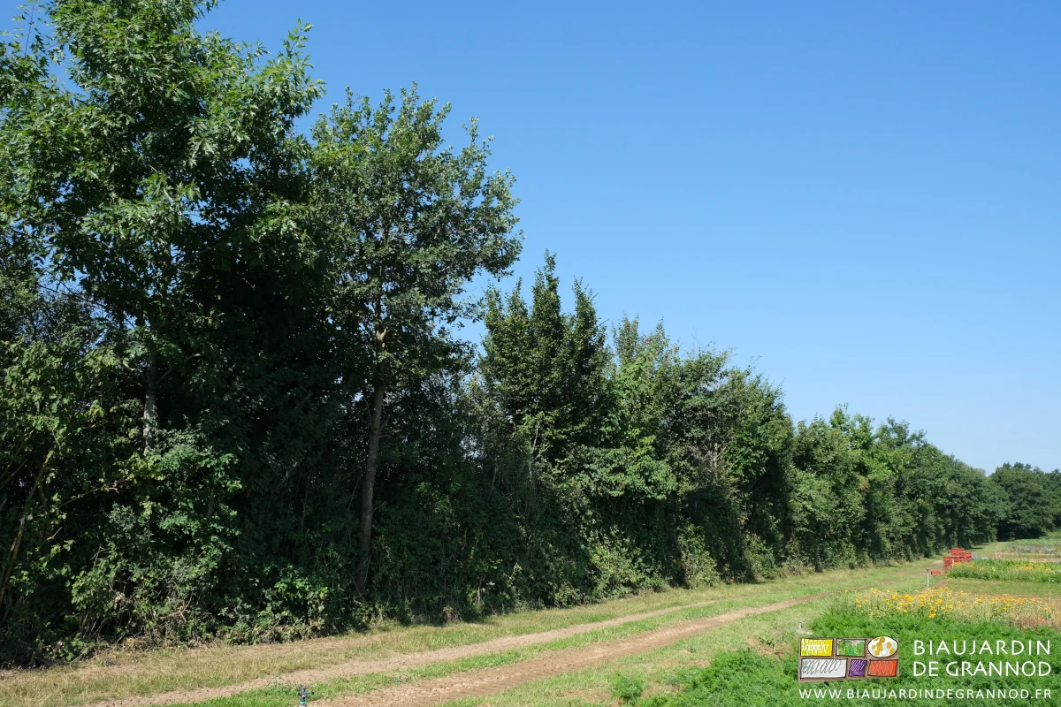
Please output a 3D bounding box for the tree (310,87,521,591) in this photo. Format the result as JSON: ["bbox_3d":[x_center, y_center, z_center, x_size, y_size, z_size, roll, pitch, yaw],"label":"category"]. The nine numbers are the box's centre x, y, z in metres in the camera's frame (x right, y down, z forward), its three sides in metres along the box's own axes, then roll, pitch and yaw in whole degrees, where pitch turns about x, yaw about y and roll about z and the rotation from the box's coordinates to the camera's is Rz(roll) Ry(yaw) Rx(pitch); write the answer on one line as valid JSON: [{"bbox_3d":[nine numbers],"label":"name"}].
[{"bbox_3d":[-2.620,-0.500,17.500,4.900,11.900,4.900,0,-13,0],"label":"tree"}]

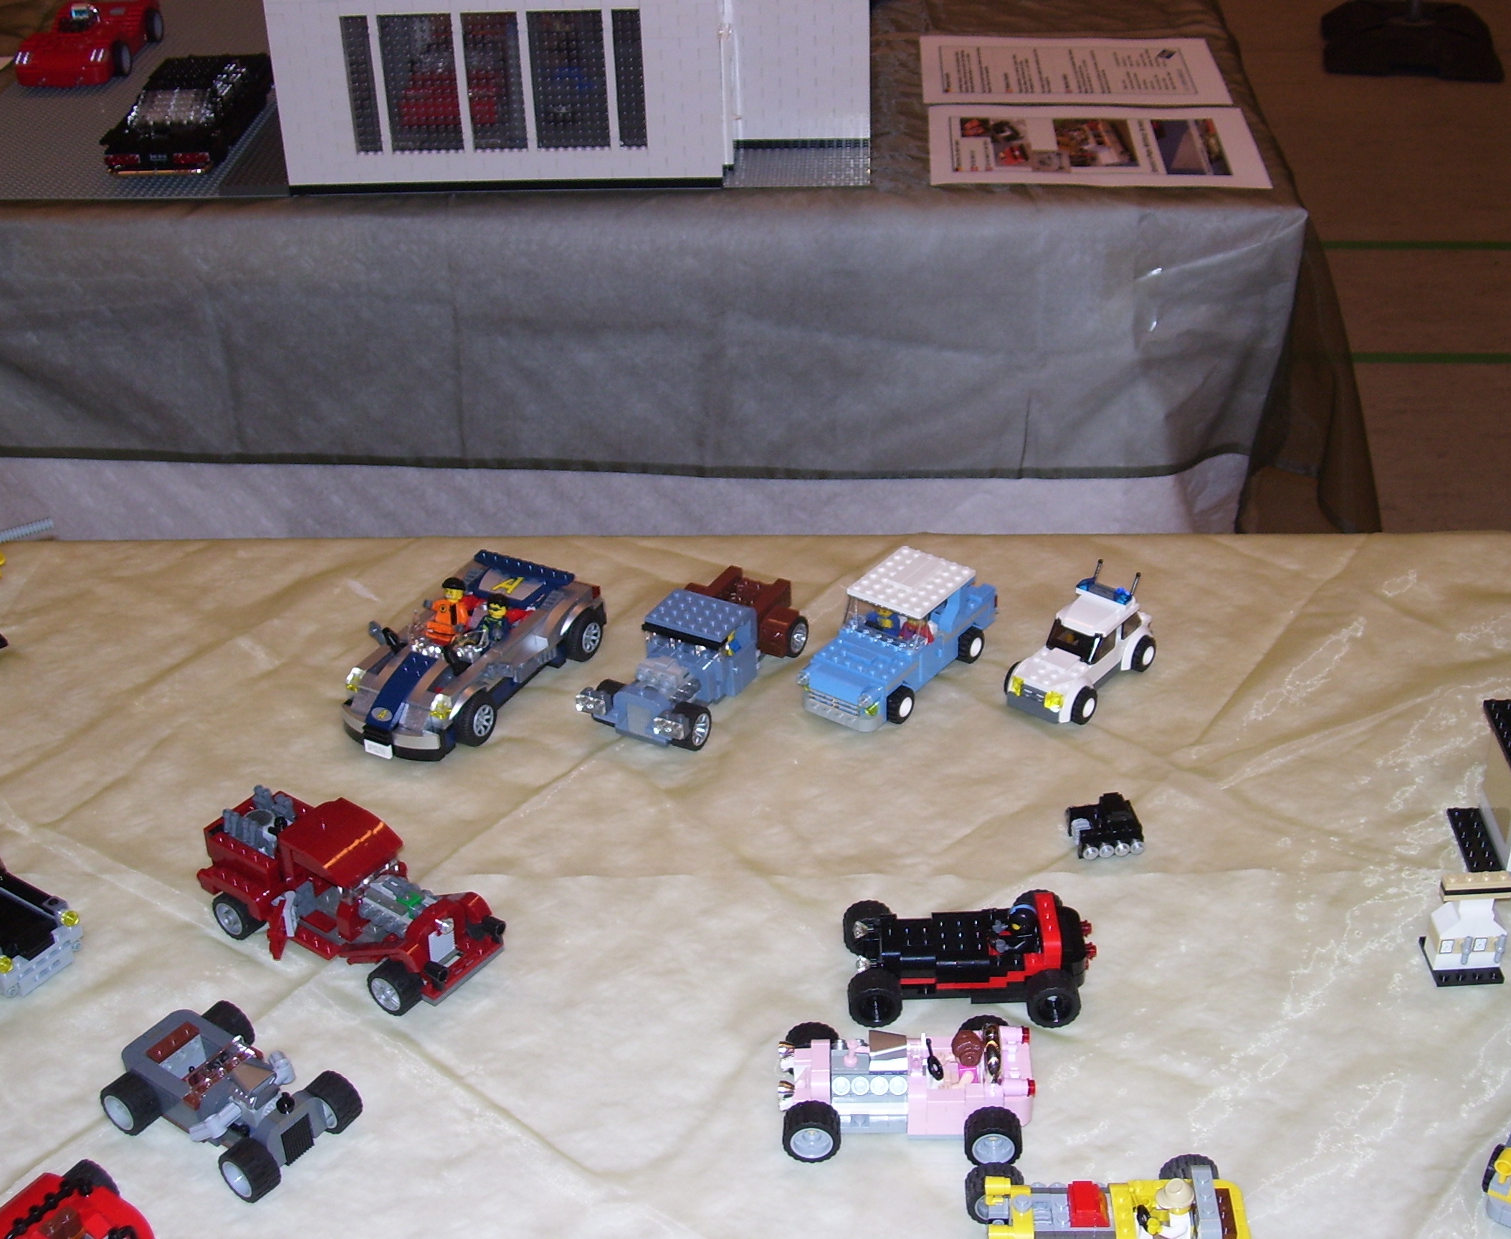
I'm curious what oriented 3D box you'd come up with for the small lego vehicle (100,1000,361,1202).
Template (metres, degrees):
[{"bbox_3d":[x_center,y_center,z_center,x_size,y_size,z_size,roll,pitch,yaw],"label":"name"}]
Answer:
[{"bbox_3d":[-0.229,0.204,0.933,0.096,0.039,0.067,20,38,30],"label":"small lego vehicle"}]

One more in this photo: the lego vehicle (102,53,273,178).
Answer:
[{"bbox_3d":[-0.528,-0.480,1.993,0.099,0.058,0.252,0,33,1],"label":"lego vehicle"}]

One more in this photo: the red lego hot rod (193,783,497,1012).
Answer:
[{"bbox_3d":[-0.192,0.127,1.014,0.151,0.056,0.077,20,38,31],"label":"red lego hot rod"}]

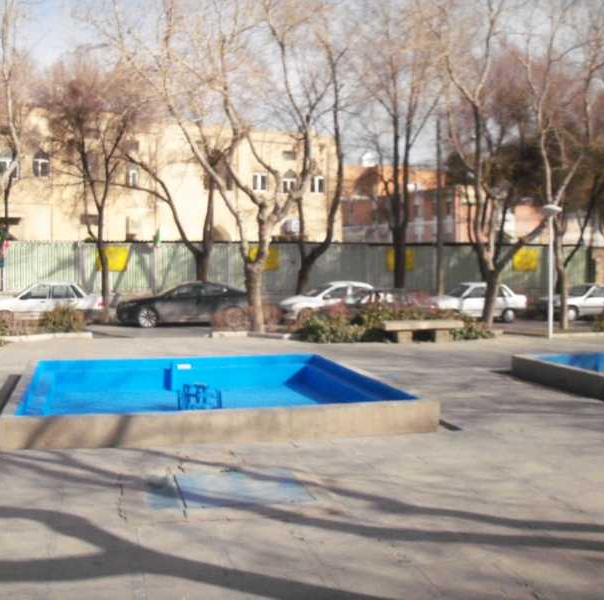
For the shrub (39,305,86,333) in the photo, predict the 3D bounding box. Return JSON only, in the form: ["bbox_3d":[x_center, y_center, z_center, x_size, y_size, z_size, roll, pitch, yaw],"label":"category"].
[{"bbox_3d":[-5.300,0.416,17.900,1.080,0.660,1.000,0,3,-15],"label":"shrub"}]

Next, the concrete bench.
[{"bbox_3d":[2.473,0.669,16.815,1.700,0.430,0.450,0,3,-15],"label":"concrete bench"}]

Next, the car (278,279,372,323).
[{"bbox_3d":[1.335,0.119,28.800,3.900,1.430,1.660,0,3,-12],"label":"car"}]

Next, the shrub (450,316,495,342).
[{"bbox_3d":[3.730,0.601,17.800,0.950,0.500,0.800,0,3,-15],"label":"shrub"}]

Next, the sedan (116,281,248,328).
[{"bbox_3d":[-3.702,0.151,26.642,4.700,1.460,1.820,0,3,-13],"label":"sedan"}]

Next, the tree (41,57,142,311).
[{"bbox_3d":[-7.547,-4.051,29.000,3.500,9.200,3.400,0,3,-12],"label":"tree"}]

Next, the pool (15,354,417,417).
[{"bbox_3d":[-1.160,1.103,9.378,3.900,0.420,3.900,0,3,-15],"label":"pool"}]

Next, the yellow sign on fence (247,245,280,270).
[{"bbox_3d":[-1.688,-1.796,35.000,1.400,1.100,0.050,0,3,-12],"label":"yellow sign on fence"}]

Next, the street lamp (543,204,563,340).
[{"bbox_3d":[6.062,-0.677,19.657,0.480,3.260,0.480,0,3,-15],"label":"street lamp"}]

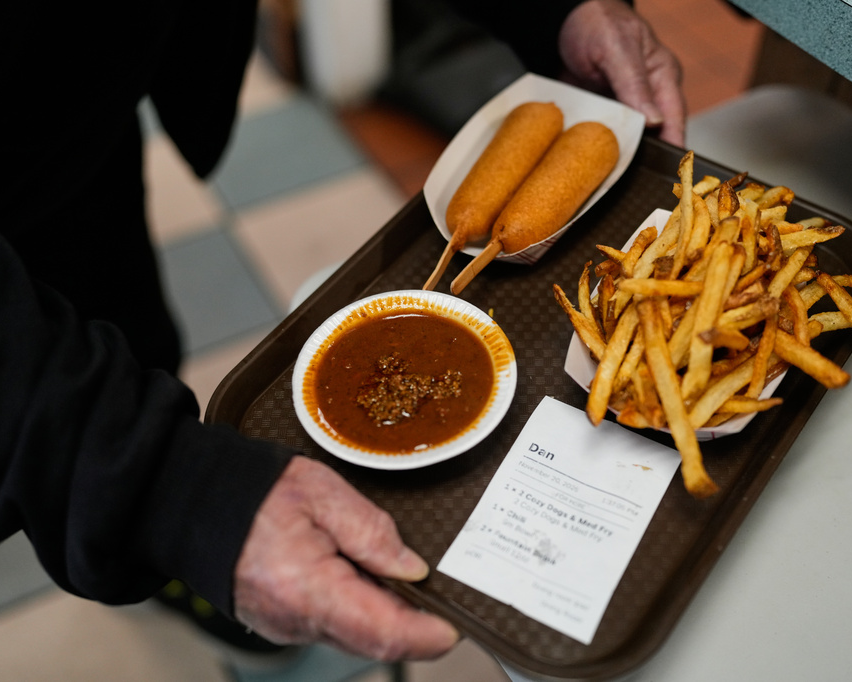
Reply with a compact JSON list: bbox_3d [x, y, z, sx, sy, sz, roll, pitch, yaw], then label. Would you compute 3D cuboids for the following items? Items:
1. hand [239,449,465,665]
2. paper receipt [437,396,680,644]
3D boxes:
[{"bbox_3d":[-0.037,0.115,0.499,0.130,0.075,0.080,30,58,24],"label":"hand"},{"bbox_3d":[0.071,0.085,0.507,0.080,0.006,0.119,23,56,20],"label":"paper receipt"}]

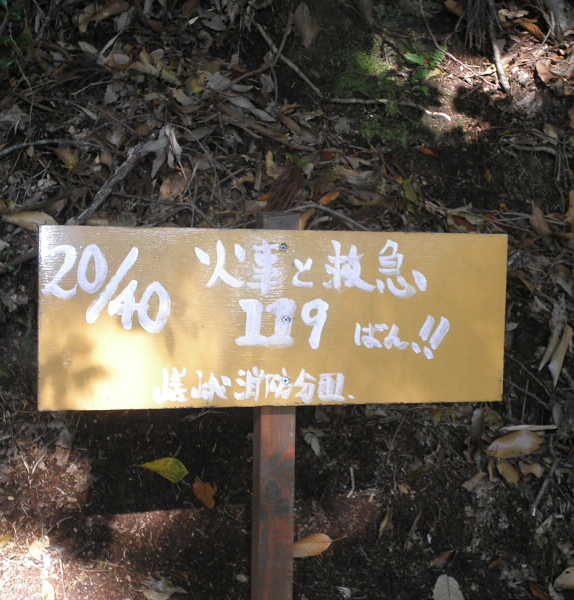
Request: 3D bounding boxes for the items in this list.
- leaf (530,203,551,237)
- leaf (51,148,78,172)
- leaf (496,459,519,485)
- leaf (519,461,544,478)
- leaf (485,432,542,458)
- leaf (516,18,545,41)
[{"bbox_3d":[0.452,-0.146,1.844,0.027,0.075,0.018,-11,-28,-15],"label":"leaf"},{"bbox_3d":[-0.410,-0.257,1.905,0.027,0.012,0.080,-31,59,-21],"label":"leaf"},{"bbox_3d":[0.316,0.247,1.484,0.019,0.008,0.044,-24,57,-17],"label":"leaf"},{"bbox_3d":[0.350,0.242,1.489,0.036,0.009,0.021,24,57,17],"label":"leaf"},{"bbox_3d":[0.355,0.221,1.609,0.104,0.038,0.018,-13,-28,-16],"label":"leaf"},{"bbox_3d":[0.433,-0.483,1.846,0.066,0.026,0.014,41,-20,18],"label":"leaf"}]

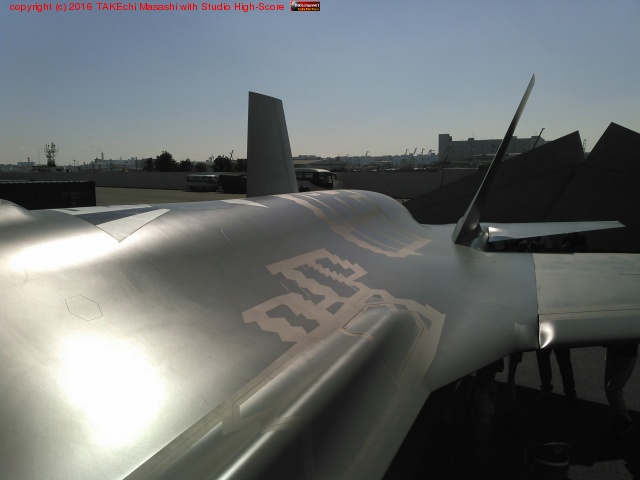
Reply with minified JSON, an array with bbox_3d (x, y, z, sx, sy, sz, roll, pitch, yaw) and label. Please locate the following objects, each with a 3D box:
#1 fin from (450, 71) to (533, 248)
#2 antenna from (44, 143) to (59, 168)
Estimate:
[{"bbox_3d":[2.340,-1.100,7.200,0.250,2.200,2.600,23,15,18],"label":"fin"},{"bbox_3d":[-91.969,-28.944,190.000,4.600,8.800,4.400,0,7,0],"label":"antenna"}]

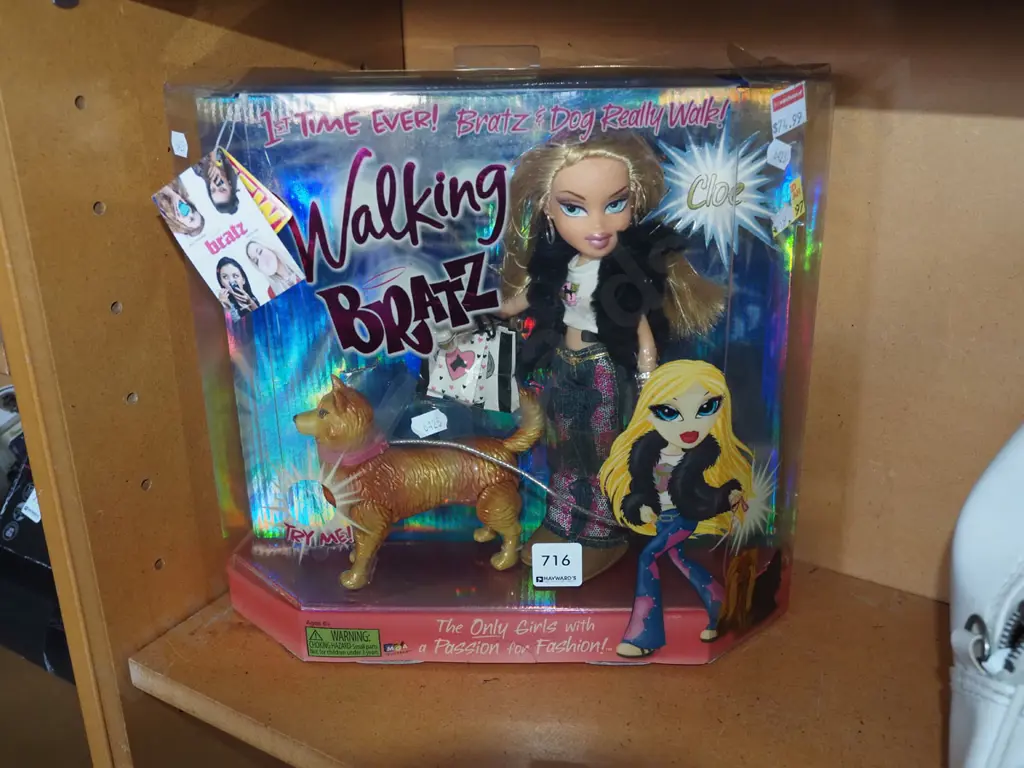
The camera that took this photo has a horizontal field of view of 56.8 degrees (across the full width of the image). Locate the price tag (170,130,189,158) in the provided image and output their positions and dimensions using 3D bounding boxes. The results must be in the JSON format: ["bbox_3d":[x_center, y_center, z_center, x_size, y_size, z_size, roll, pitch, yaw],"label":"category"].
[{"bbox_3d":[-0.176,-0.126,0.498,0.018,0.013,0.002,22,29,40],"label":"price tag"}]

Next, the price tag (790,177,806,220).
[{"bbox_3d":[0.147,-0.095,0.486,0.011,0.021,0.002,-37,36,-30],"label":"price tag"}]

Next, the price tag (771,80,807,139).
[{"bbox_3d":[0.136,-0.134,0.463,0.029,0.020,0.002,-31,33,-34],"label":"price tag"}]

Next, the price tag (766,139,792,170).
[{"bbox_3d":[0.132,-0.113,0.466,0.019,0.012,0.002,3,11,-45],"label":"price tag"}]

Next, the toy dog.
[{"bbox_3d":[-0.052,0.050,0.560,0.143,0.125,0.046,-5,19,-12],"label":"toy dog"}]

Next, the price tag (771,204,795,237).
[{"bbox_3d":[0.138,-0.083,0.481,0.002,0.013,0.018,18,49,44],"label":"price tag"}]

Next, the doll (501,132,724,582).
[{"bbox_3d":[0.055,-0.011,0.535,0.124,0.253,0.059,2,19,8],"label":"doll"}]

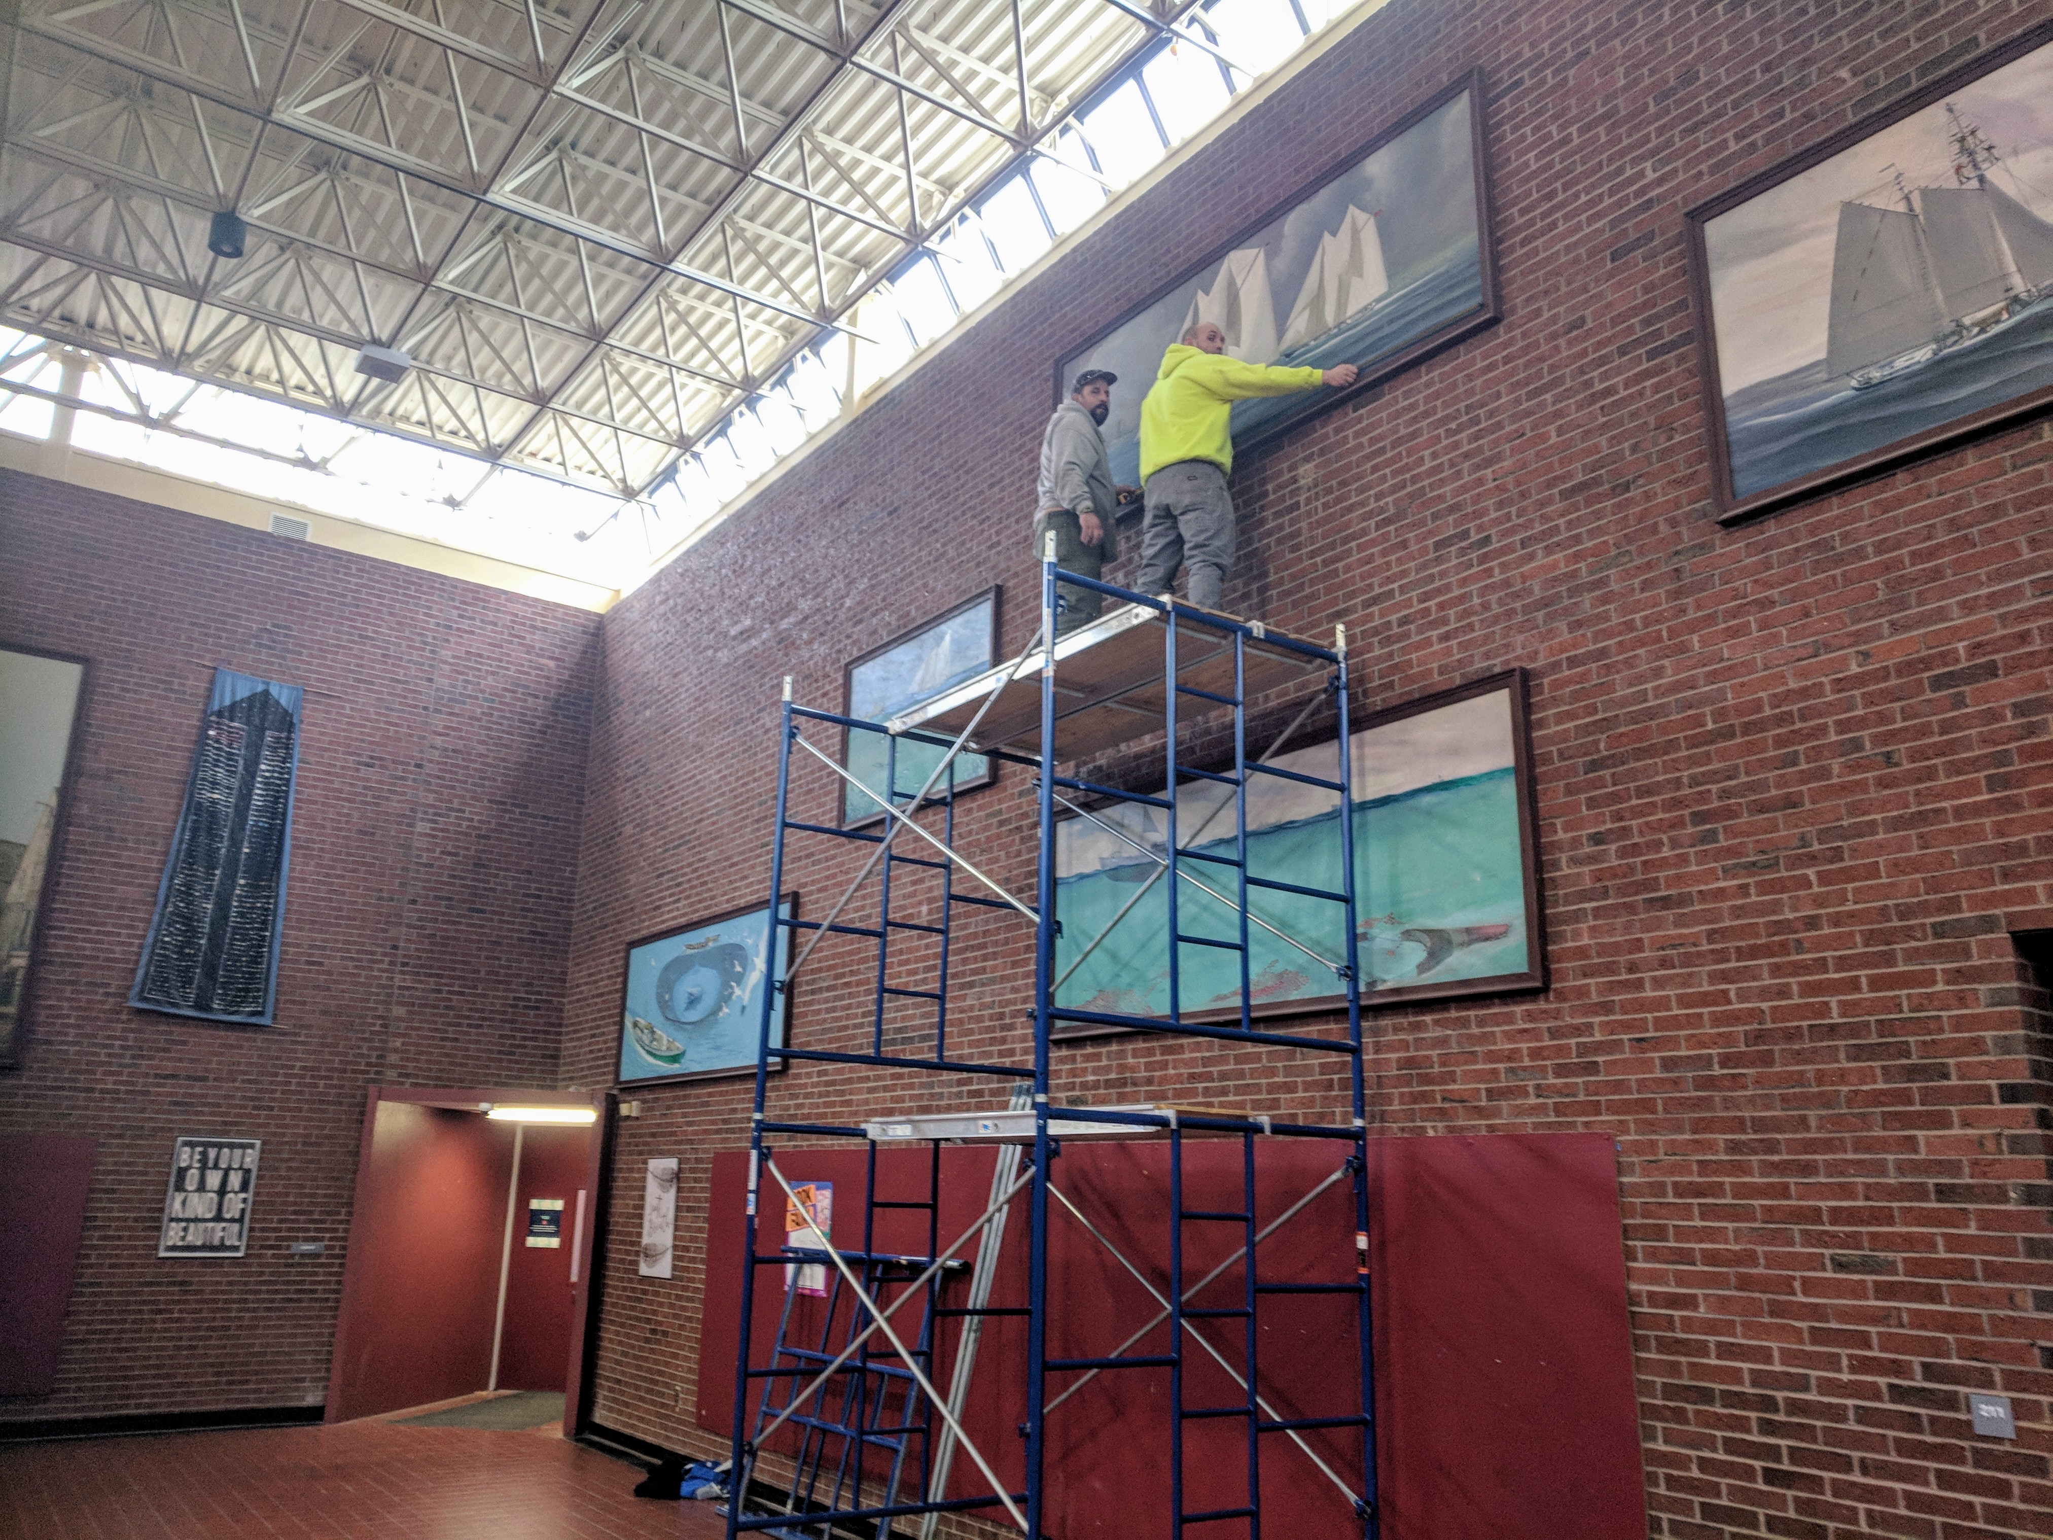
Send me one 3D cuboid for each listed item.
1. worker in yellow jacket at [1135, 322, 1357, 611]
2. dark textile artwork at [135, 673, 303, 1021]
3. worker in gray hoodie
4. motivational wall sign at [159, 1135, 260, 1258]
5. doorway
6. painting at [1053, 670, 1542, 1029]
[{"bbox_3d":[0.863,-1.321,6.752,0.970,1.760,0.580,-9,-18,33],"label":"worker in yellow jacket"},{"bbox_3d":[-6.568,0.602,12.728,1.060,2.920,0.050,12,-18,-34],"label":"dark textile artwork"},{"bbox_3d":[0.320,-1.168,7.433,0.540,1.770,0.550,7,-16,-20],"label":"worker in gray hoodie"},{"bbox_3d":[-6.417,3.372,12.145,0.600,0.900,0.030,12,-18,-34],"label":"motivational wall sign"},{"bbox_3d":[-4.499,3.925,12.434,2.100,2.630,0.250,-2,-15,10],"label":"doorway"},{"bbox_3d":[1.020,0.506,6.864,0.060,1.200,3.030,12,-18,-34],"label":"painting"}]

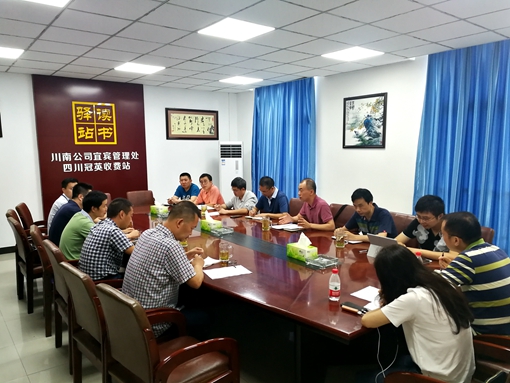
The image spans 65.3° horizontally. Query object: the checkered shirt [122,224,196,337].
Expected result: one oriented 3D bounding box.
[{"bbox_3d":[-0.638,0.566,2.574,0.470,0.670,0.500,-5,8,-35],"label":"checkered shirt"}]

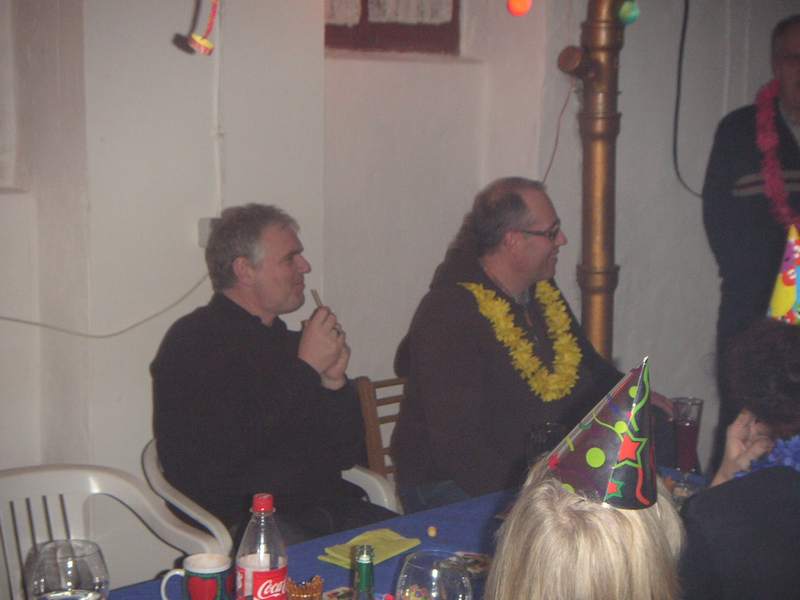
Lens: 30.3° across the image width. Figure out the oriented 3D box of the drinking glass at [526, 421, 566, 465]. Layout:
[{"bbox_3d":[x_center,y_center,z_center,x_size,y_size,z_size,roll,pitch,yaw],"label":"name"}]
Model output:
[{"bbox_3d":[0.314,0.352,3.160,0.084,0.160,0.084,0,7,0],"label":"drinking glass"}]

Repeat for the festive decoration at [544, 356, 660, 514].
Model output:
[{"bbox_3d":[0.240,0.130,1.575,0.128,0.152,0.128,17,17,0],"label":"festive decoration"}]

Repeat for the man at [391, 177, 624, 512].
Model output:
[{"bbox_3d":[0.350,0.420,3.500,0.660,1.380,0.820,-6,9,-44],"label":"man"}]

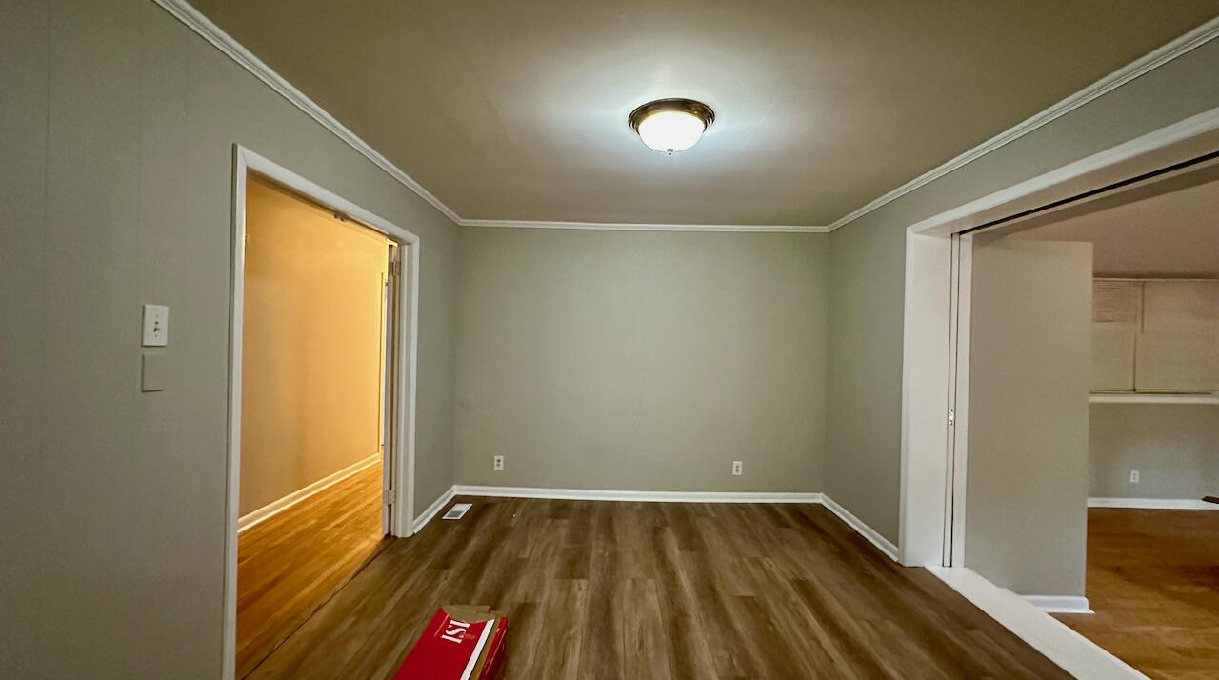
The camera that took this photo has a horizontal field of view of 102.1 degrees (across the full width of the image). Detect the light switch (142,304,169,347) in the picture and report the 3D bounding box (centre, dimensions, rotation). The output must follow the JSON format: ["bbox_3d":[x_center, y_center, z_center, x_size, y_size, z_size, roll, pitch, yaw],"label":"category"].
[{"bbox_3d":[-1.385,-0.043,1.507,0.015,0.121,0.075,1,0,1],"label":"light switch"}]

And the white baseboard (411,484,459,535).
[{"bbox_3d":[-1.380,1.343,3.950,0.025,0.088,0.946,1,0,1],"label":"white baseboard"}]

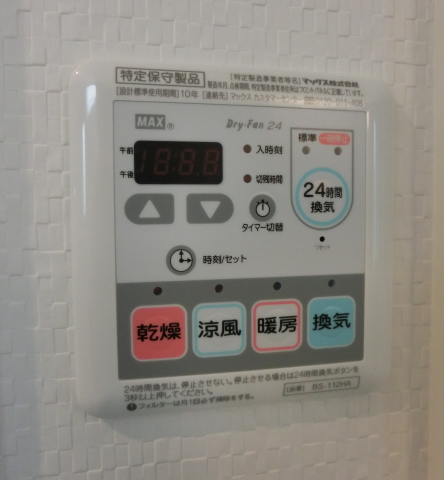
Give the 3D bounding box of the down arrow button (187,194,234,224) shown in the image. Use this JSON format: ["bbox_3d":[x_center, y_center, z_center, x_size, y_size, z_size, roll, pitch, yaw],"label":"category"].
[{"bbox_3d":[-0.004,-0.011,0.157,0.017,0.011,0.003,-1,3,-12],"label":"down arrow button"}]

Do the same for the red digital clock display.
[{"bbox_3d":[-0.015,-0.027,0.154,0.031,0.015,0.004,-1,3,-12],"label":"red digital clock display"}]

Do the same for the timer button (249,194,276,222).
[{"bbox_3d":[0.015,-0.011,0.161,0.010,0.010,0.003,-1,3,-12],"label":"timer button"}]

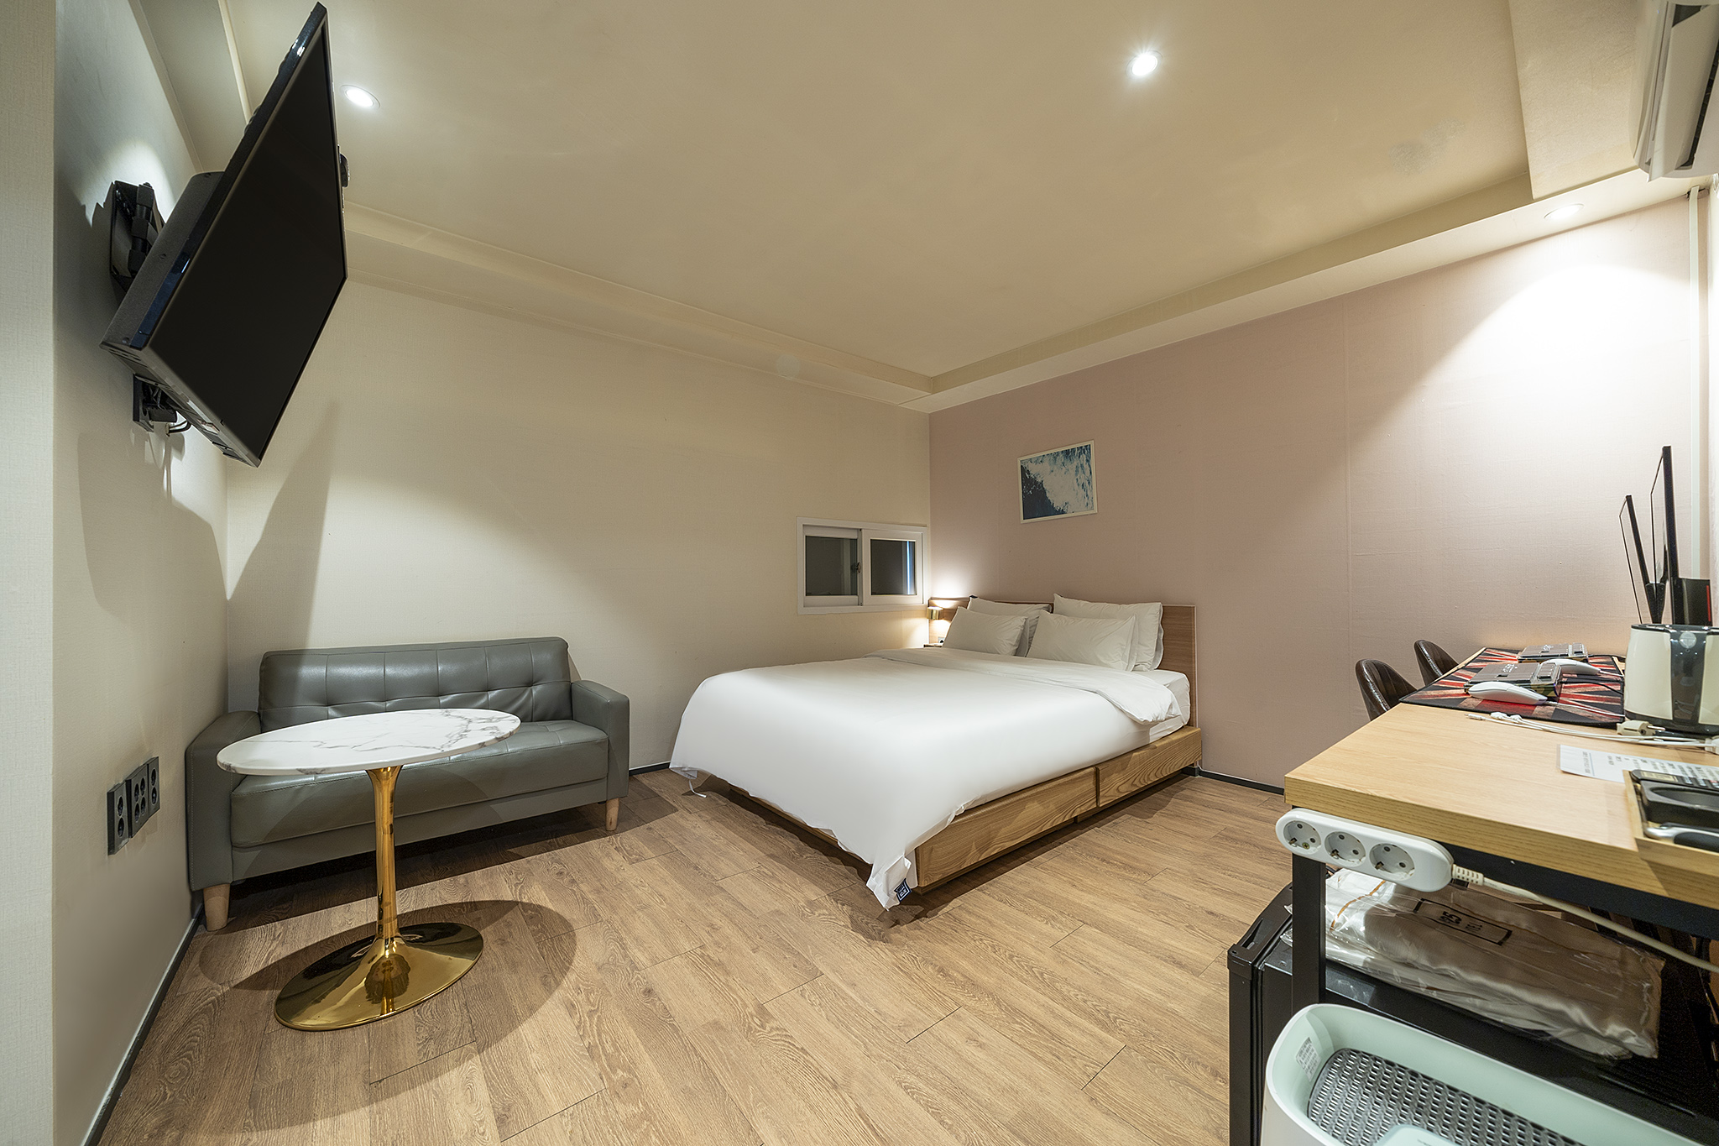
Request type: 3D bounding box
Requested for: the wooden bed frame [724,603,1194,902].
[{"bbox_3d":[0.445,0.619,3.005,2.059,0.900,1.685,1,-1,-40],"label":"wooden bed frame"}]

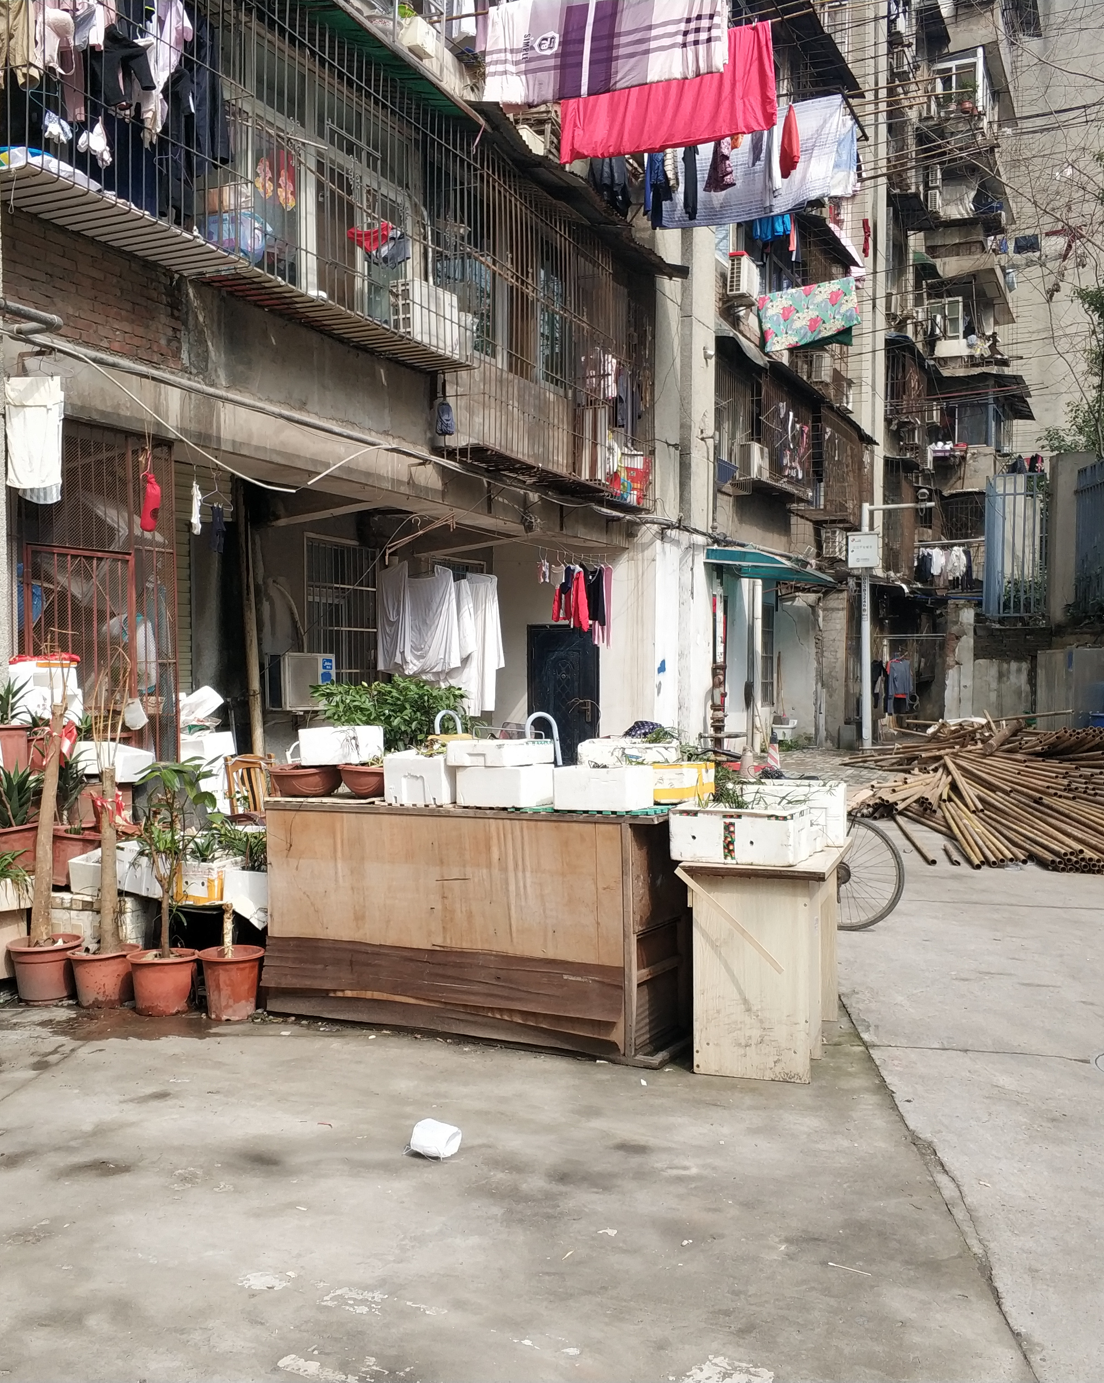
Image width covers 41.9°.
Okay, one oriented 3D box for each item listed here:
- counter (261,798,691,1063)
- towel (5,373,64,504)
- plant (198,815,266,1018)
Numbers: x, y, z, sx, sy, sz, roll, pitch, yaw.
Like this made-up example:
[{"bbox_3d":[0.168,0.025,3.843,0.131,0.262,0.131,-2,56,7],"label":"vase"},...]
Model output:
[{"bbox_3d":[-0.289,0.918,5.961,1.730,0.910,0.580,1,2,24],"label":"counter"},{"bbox_3d":[-2.720,-1.332,7.568,0.320,0.670,0.080,0,2,8],"label":"towel"},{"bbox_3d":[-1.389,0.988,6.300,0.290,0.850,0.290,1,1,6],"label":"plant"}]

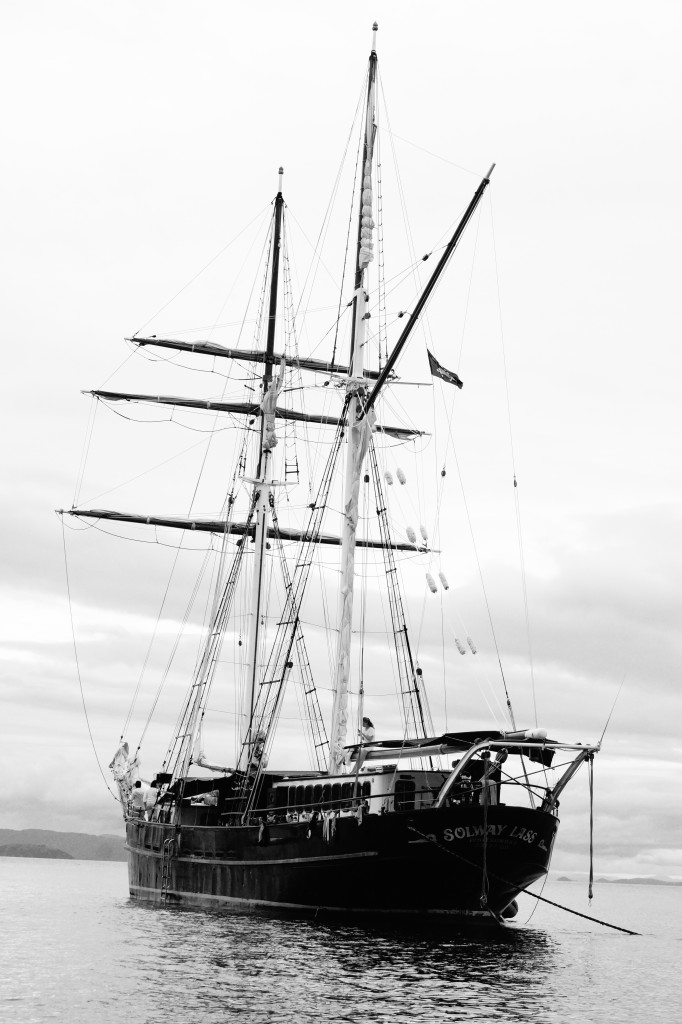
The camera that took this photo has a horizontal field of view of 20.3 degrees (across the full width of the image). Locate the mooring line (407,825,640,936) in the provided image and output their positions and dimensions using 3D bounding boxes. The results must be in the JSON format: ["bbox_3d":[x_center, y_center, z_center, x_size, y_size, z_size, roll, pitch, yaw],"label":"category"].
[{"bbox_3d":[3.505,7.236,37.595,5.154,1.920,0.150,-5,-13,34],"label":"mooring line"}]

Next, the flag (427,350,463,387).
[{"bbox_3d":[2.636,-3.595,48.060,0.950,0.950,0.250,-1,-11,20],"label":"flag"}]

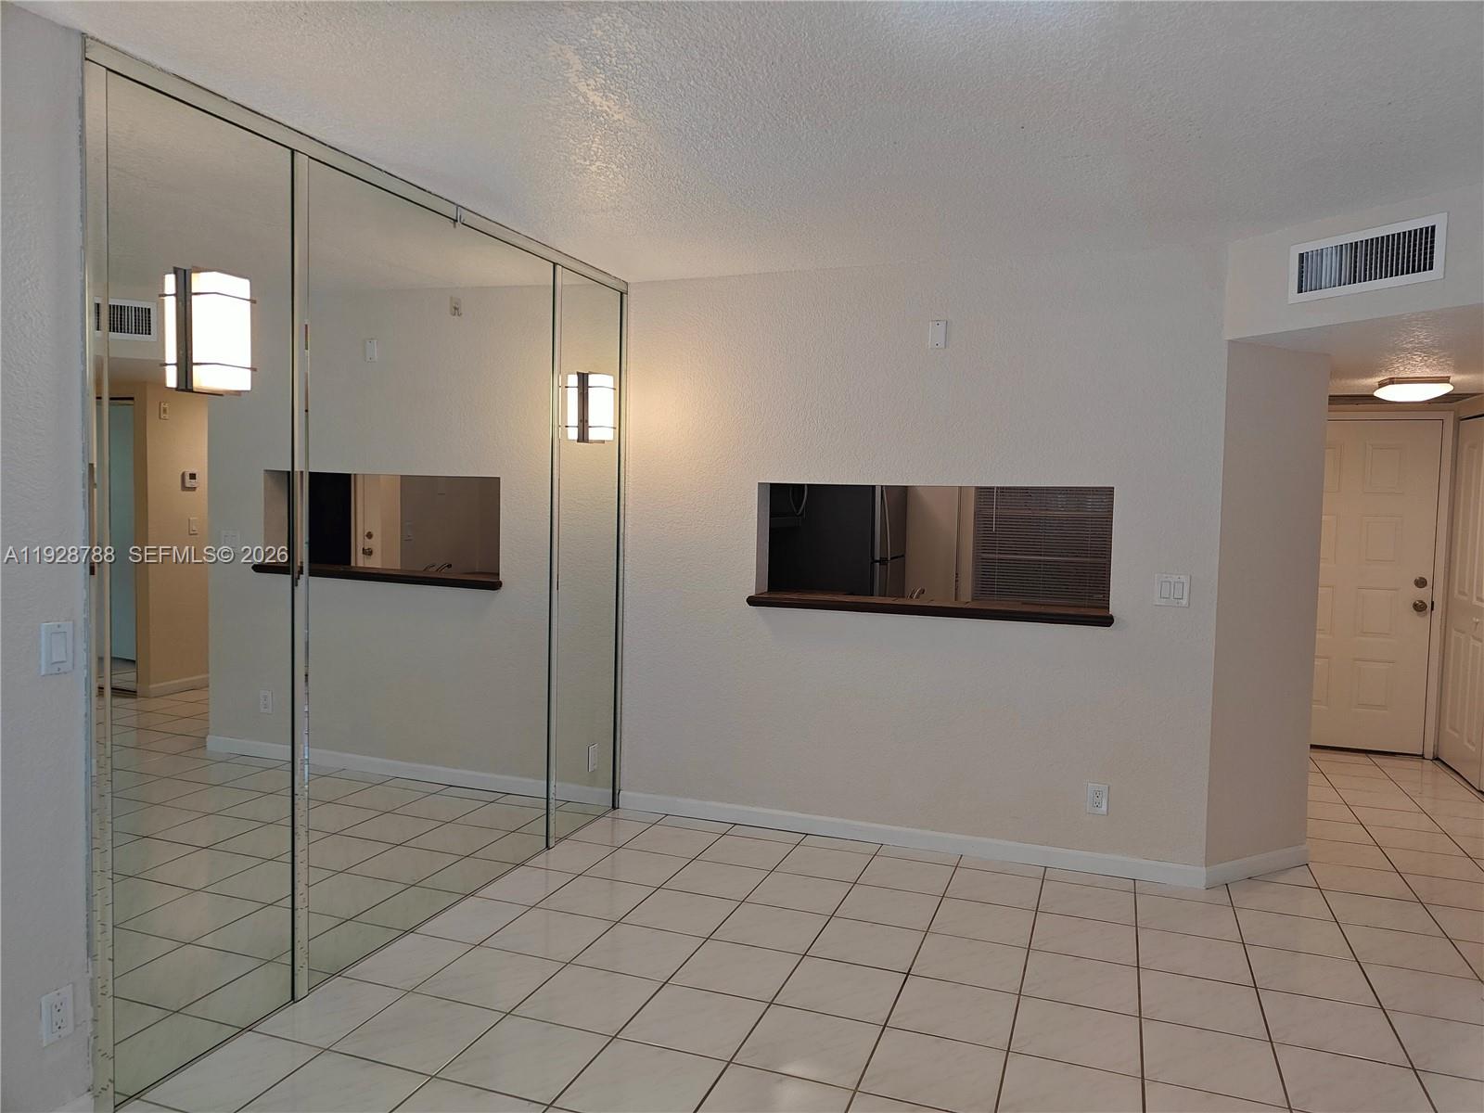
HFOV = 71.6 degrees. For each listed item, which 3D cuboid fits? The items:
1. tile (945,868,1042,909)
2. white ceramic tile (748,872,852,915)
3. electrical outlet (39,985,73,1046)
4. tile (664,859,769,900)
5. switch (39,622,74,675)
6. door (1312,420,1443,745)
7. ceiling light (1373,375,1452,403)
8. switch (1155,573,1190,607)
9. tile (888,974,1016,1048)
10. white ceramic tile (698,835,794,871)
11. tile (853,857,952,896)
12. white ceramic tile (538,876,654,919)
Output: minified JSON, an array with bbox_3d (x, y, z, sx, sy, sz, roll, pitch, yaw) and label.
[{"bbox_3d":[0.965,1.266,3.922,0.331,0.010,0.331,2,4,20],"label":"tile"},{"bbox_3d":[0.219,1.260,3.839,0.329,0.009,0.329,2,4,20],"label":"white ceramic tile"},{"bbox_3d":[-1.516,1.018,2.283,0.010,0.115,0.071,2,4,20],"label":"electrical outlet"},{"bbox_3d":[-0.096,1.252,3.972,0.326,0.010,0.326,2,4,20],"label":"tile"},{"bbox_3d":[-1.494,0.201,2.251,0.010,0.115,0.071,2,4,20],"label":"switch"},{"bbox_3d":[3.681,0.165,6.282,0.914,2.020,0.045,2,4,20],"label":"door"},{"bbox_3d":[3.214,-0.799,4.936,0.275,0.085,0.275,2,4,20],"label":"ceiling light"},{"bbox_3d":[1.669,0.132,3.989,0.124,0.122,0.009,2,4,19],"label":"switch"},{"bbox_3d":[0.617,1.321,2.978,0.329,0.009,0.329,2,4,20],"label":"tile"},{"bbox_3d":[0.021,1.231,4.267,0.331,0.010,0.331,2,4,20],"label":"white ceramic tile"},{"bbox_3d":[0.651,1.258,4.036,0.331,0.010,0.331,2,4,20],"label":"tile"},{"bbox_3d":[-0.529,1.254,3.772,0.326,0.010,0.326,2,4,20],"label":"white ceramic tile"}]

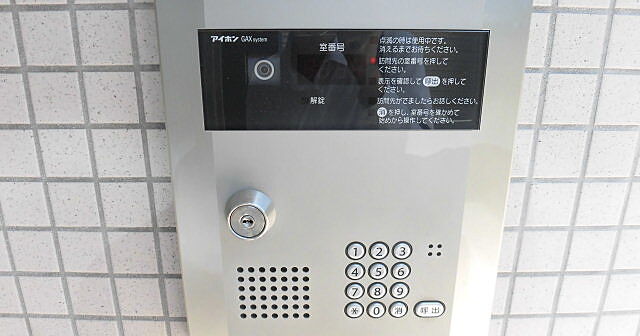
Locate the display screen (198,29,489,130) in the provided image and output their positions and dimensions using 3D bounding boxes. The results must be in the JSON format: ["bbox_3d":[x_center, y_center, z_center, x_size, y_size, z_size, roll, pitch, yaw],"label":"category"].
[{"bbox_3d":[0.020,-0.073,0.374,0.237,0.083,0.010,0,18,-1],"label":"display screen"}]

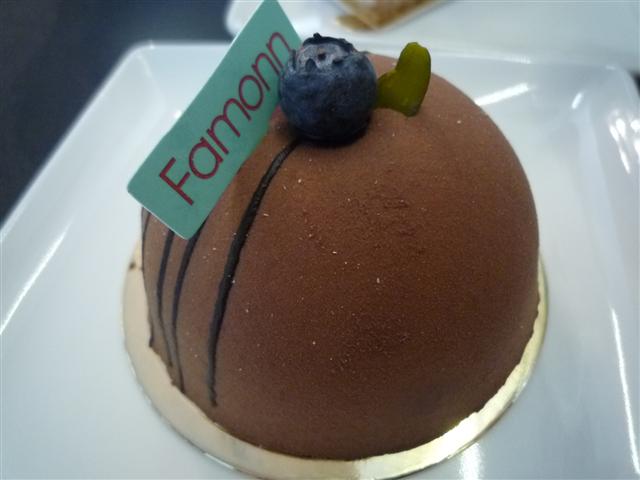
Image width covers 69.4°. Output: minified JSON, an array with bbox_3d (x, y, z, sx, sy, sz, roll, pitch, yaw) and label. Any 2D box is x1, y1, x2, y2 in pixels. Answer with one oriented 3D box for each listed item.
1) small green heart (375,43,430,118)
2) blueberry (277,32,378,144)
[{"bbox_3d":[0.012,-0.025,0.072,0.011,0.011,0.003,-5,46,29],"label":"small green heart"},{"bbox_3d":[0.001,-0.022,0.068,0.014,0.014,0.014,-4,49,0],"label":"blueberry"}]

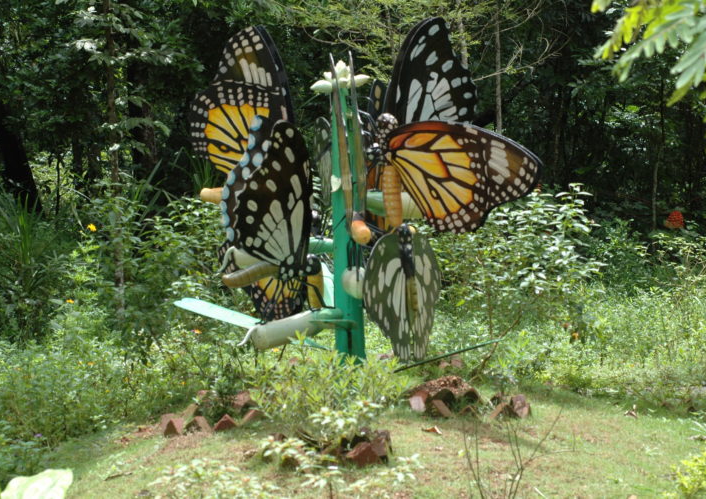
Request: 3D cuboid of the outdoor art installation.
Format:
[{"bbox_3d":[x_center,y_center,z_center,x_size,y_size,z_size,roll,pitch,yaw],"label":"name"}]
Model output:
[{"bbox_3d":[0.050,-0.420,15.000,2.850,2.850,2.500,0,3,0],"label":"outdoor art installation"}]

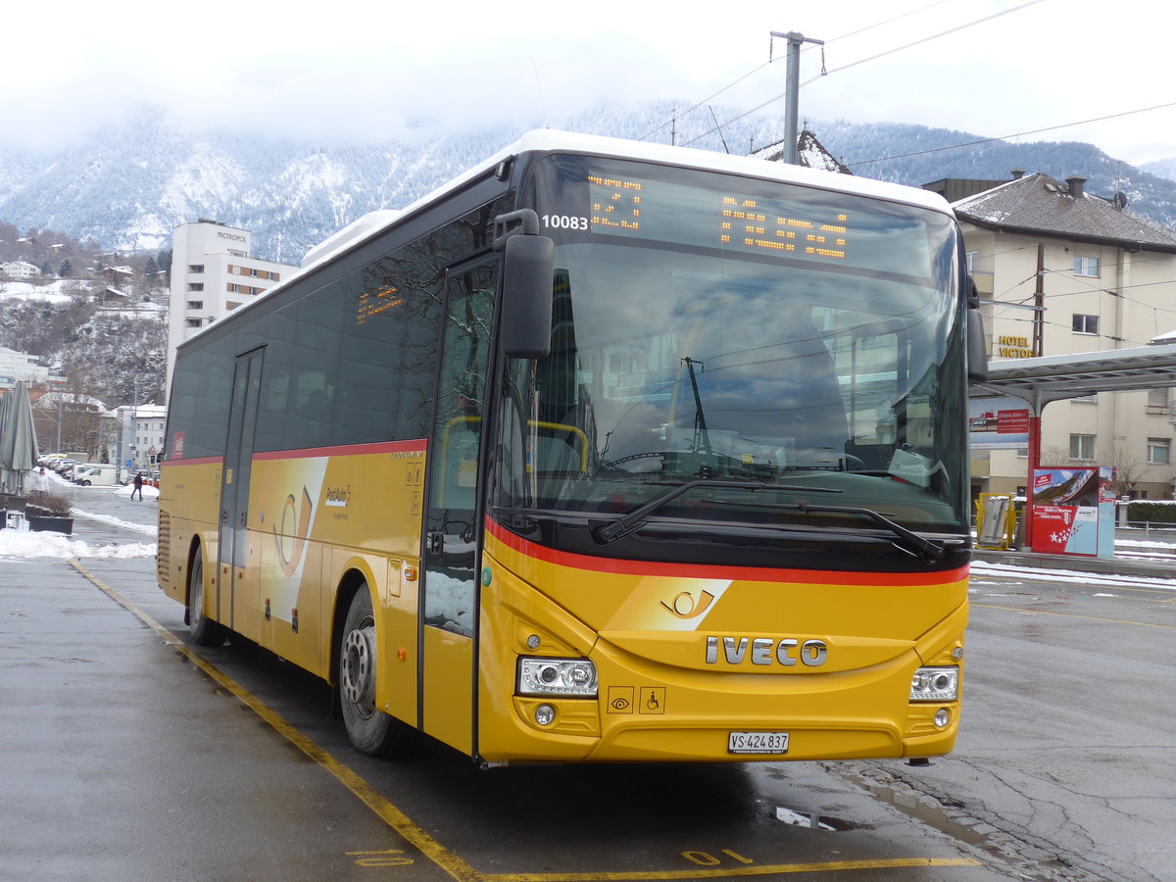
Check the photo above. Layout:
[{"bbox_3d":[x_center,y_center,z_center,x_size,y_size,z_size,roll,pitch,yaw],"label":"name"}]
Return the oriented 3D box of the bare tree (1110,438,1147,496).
[{"bbox_3d":[23.172,1.576,67.000,1.800,3.200,1.800,2,-2,0],"label":"bare tree"}]

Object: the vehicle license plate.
[{"bbox_3d":[0.787,1.380,7.169,0.310,0.090,0.020,4,-3,-22],"label":"vehicle license plate"}]

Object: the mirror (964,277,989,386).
[{"bbox_3d":[1.985,-0.584,8.267,0.220,0.520,0.200,5,-3,-34],"label":"mirror"}]

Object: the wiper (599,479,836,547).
[{"bbox_3d":[0.620,0.335,7.142,1.220,0.280,0.130,4,-3,-22],"label":"wiper"}]

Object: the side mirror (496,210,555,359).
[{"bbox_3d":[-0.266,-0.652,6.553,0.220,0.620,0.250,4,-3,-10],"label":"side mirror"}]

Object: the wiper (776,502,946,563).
[{"bbox_3d":[1.217,0.417,7.386,1.100,0.240,0.130,4,-3,-22],"label":"wiper"}]

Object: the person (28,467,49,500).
[{"bbox_3d":[-22.323,1.975,64.000,0.550,1.730,0.380,4,-3,-30],"label":"person"}]

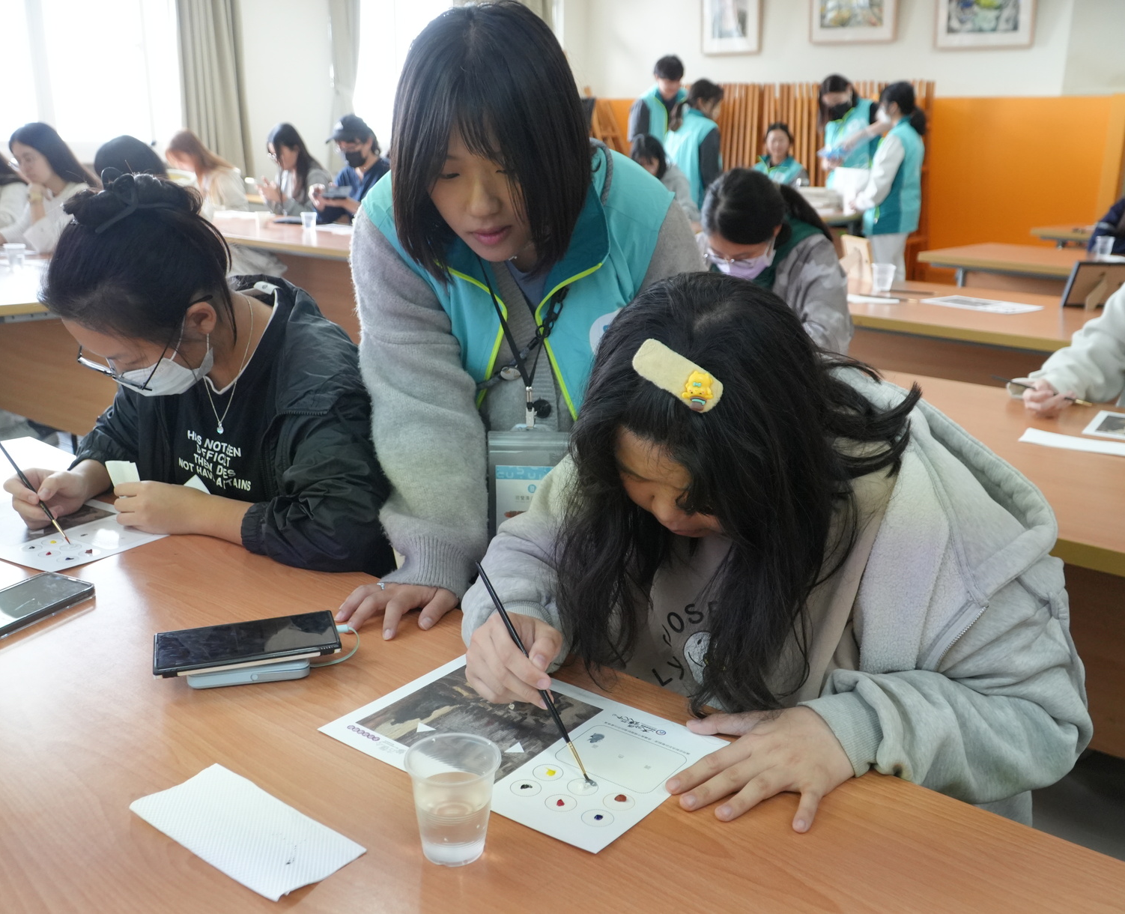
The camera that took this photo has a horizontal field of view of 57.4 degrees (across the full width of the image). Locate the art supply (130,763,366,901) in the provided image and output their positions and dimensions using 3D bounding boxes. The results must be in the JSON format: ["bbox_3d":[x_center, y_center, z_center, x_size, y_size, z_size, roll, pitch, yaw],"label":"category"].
[{"bbox_3d":[-0.246,0.287,0.797,0.178,0.004,0.078,13,22,34],"label":"art supply"}]

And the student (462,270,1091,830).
[{"bbox_3d":[0.244,0.362,1.122,0.580,1.120,0.620,13,22,34],"label":"student"}]

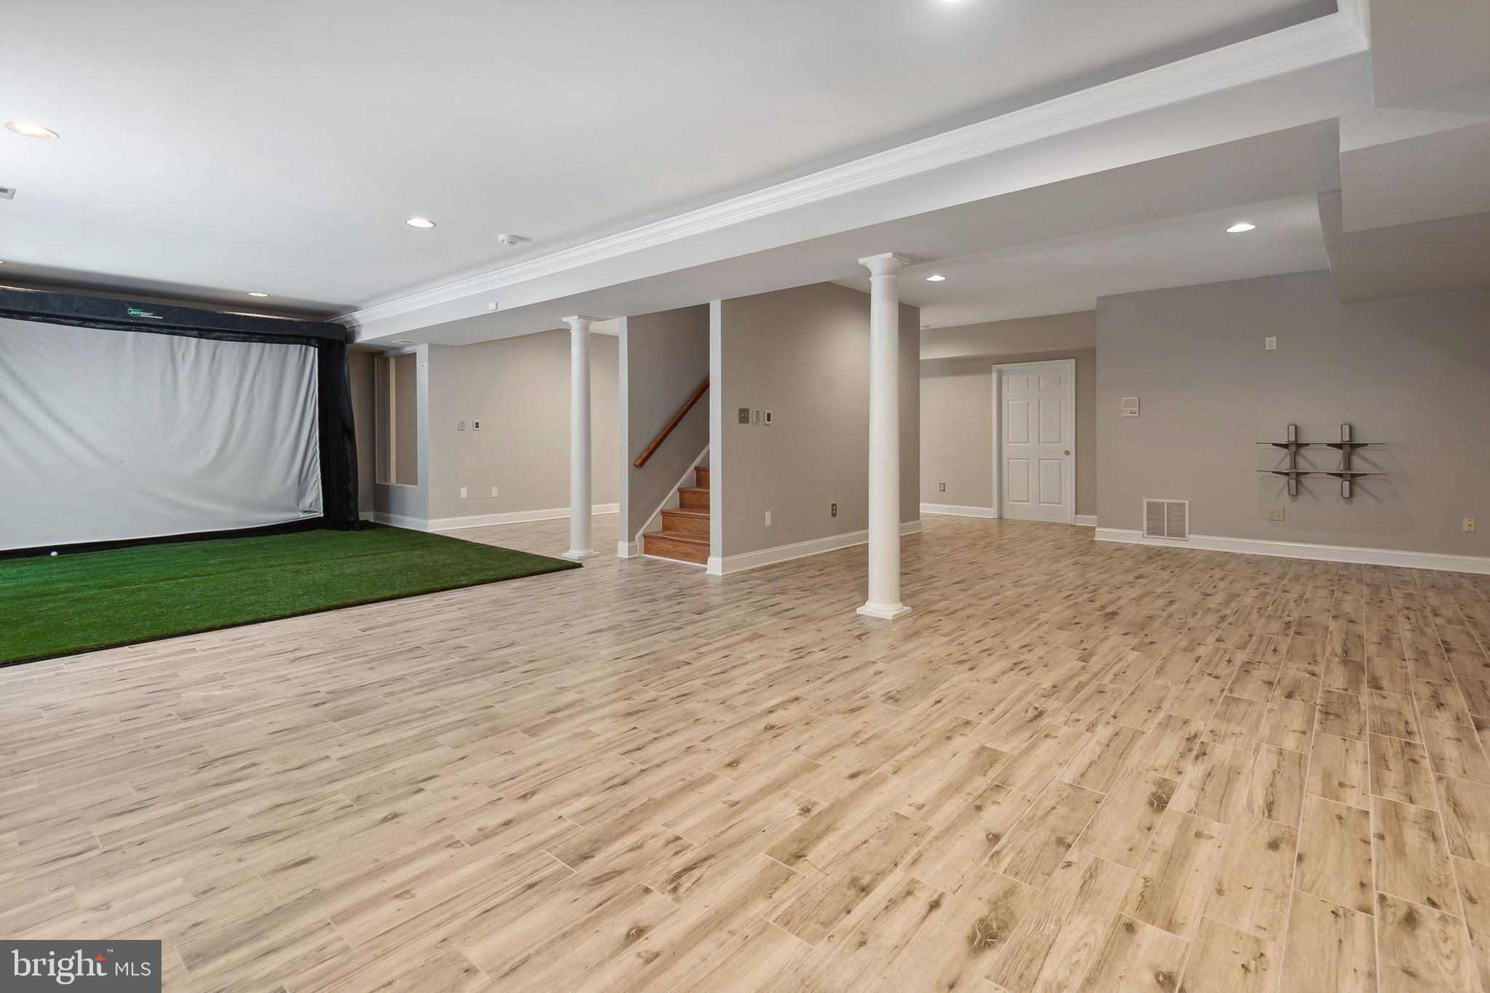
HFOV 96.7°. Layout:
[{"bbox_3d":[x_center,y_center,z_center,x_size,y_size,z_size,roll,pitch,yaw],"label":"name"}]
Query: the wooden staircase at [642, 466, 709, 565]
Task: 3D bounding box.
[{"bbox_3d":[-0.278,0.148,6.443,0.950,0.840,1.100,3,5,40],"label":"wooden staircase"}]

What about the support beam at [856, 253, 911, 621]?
[{"bbox_3d":[0.896,-0.361,4.275,0.250,2.275,0.250,3,5,40],"label":"support beam"}]

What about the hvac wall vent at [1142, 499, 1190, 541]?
[{"bbox_3d":[4.383,0.240,6.895,0.391,0.407,0.030,3,5,40],"label":"hvac wall vent"}]

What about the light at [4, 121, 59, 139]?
[{"bbox_3d":[-3.422,-1.756,3.180,0.185,0.035,0.185,3,5,40],"label":"light"}]

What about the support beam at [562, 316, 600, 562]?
[{"bbox_3d":[-1.541,-0.527,6.248,0.250,2.252,0.250,3,5,40],"label":"support beam"}]

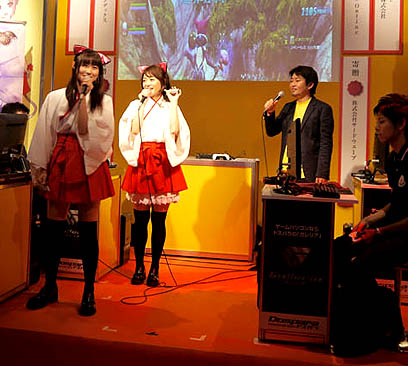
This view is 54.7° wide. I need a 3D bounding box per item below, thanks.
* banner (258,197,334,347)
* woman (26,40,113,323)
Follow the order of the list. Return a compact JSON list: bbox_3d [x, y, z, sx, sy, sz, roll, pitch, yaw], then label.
[{"bbox_3d":[0.479,0.457,2.048,0.365,0.745,0.050,2,3,6],"label":"banner"},{"bbox_3d":[-0.798,-0.025,2.403,0.500,1.582,0.420,1,3,-6],"label":"woman"}]

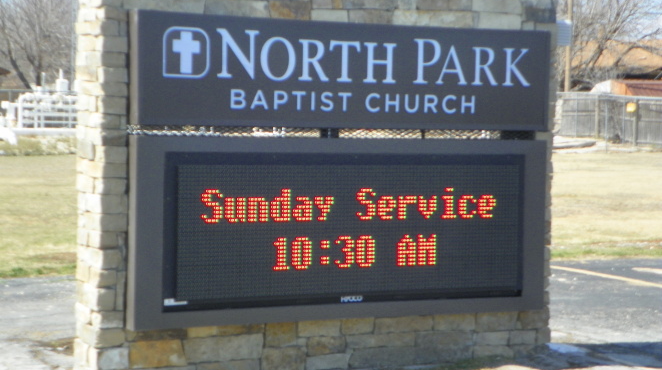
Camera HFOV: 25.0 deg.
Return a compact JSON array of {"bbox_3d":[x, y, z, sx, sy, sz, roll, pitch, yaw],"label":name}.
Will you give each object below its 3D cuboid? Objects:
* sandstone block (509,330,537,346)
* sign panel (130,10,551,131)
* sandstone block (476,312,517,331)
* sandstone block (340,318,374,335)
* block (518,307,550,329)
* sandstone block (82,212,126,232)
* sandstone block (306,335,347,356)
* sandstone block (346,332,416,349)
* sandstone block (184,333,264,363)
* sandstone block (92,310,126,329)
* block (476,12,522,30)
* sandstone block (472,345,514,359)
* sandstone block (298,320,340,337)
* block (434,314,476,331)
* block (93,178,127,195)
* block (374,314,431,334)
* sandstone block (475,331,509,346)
[{"bbox_3d":[1.000,0.812,7.987,0.174,0.078,0.100,0,2,-27],"label":"sandstone block"},{"bbox_3d":[0.109,-0.538,7.332,2.270,0.519,0.112,0,2,-27],"label":"sign panel"},{"bbox_3d":[0.879,0.741,8.167,0.267,0.103,0.120,0,2,-28],"label":"sandstone block"},{"bbox_3d":[0.113,0.708,7.522,0.188,0.086,0.100,0,2,-27],"label":"sandstone block"},{"bbox_3d":[1.108,0.737,8.382,0.215,0.127,0.130,0,2,-27],"label":"block"},{"bbox_3d":[-1.057,0.169,6.983,0.125,0.081,0.260,0,2,-27],"label":"sandstone block"},{"bbox_3d":[-0.050,0.833,7.795,0.228,0.093,0.130,0,2,-27],"label":"sandstone block"},{"bbox_3d":[0.239,0.812,7.834,0.405,0.071,0.120,0,2,-28],"label":"sandstone block"},{"bbox_3d":[-0.560,0.820,7.534,0.428,0.128,0.130,0,2,-27],"label":"sandstone block"},{"bbox_3d":[-1.072,0.638,7.144,0.117,0.083,0.130,0,2,-28],"label":"sandstone block"},{"bbox_3d":[0.897,-0.895,8.204,0.281,0.082,0.130,0,2,-27],"label":"block"},{"bbox_3d":[0.859,0.910,8.163,0.266,0.074,0.120,0,2,-28],"label":"sandstone block"},{"bbox_3d":[-0.082,0.733,7.774,0.253,0.095,0.130,0,2,-27],"label":"sandstone block"},{"bbox_3d":[0.646,0.735,8.146,0.266,0.107,0.130,0,2,-27],"label":"block"},{"bbox_3d":[-1.024,0.005,6.920,0.116,0.076,0.130,0,2,-27],"label":"block"},{"bbox_3d":[0.358,0.731,7.893,0.358,0.088,0.120,0,2,-28],"label":"block"},{"bbox_3d":[0.858,0.845,8.259,0.220,0.072,0.130,0,2,-27],"label":"sandstone block"}]

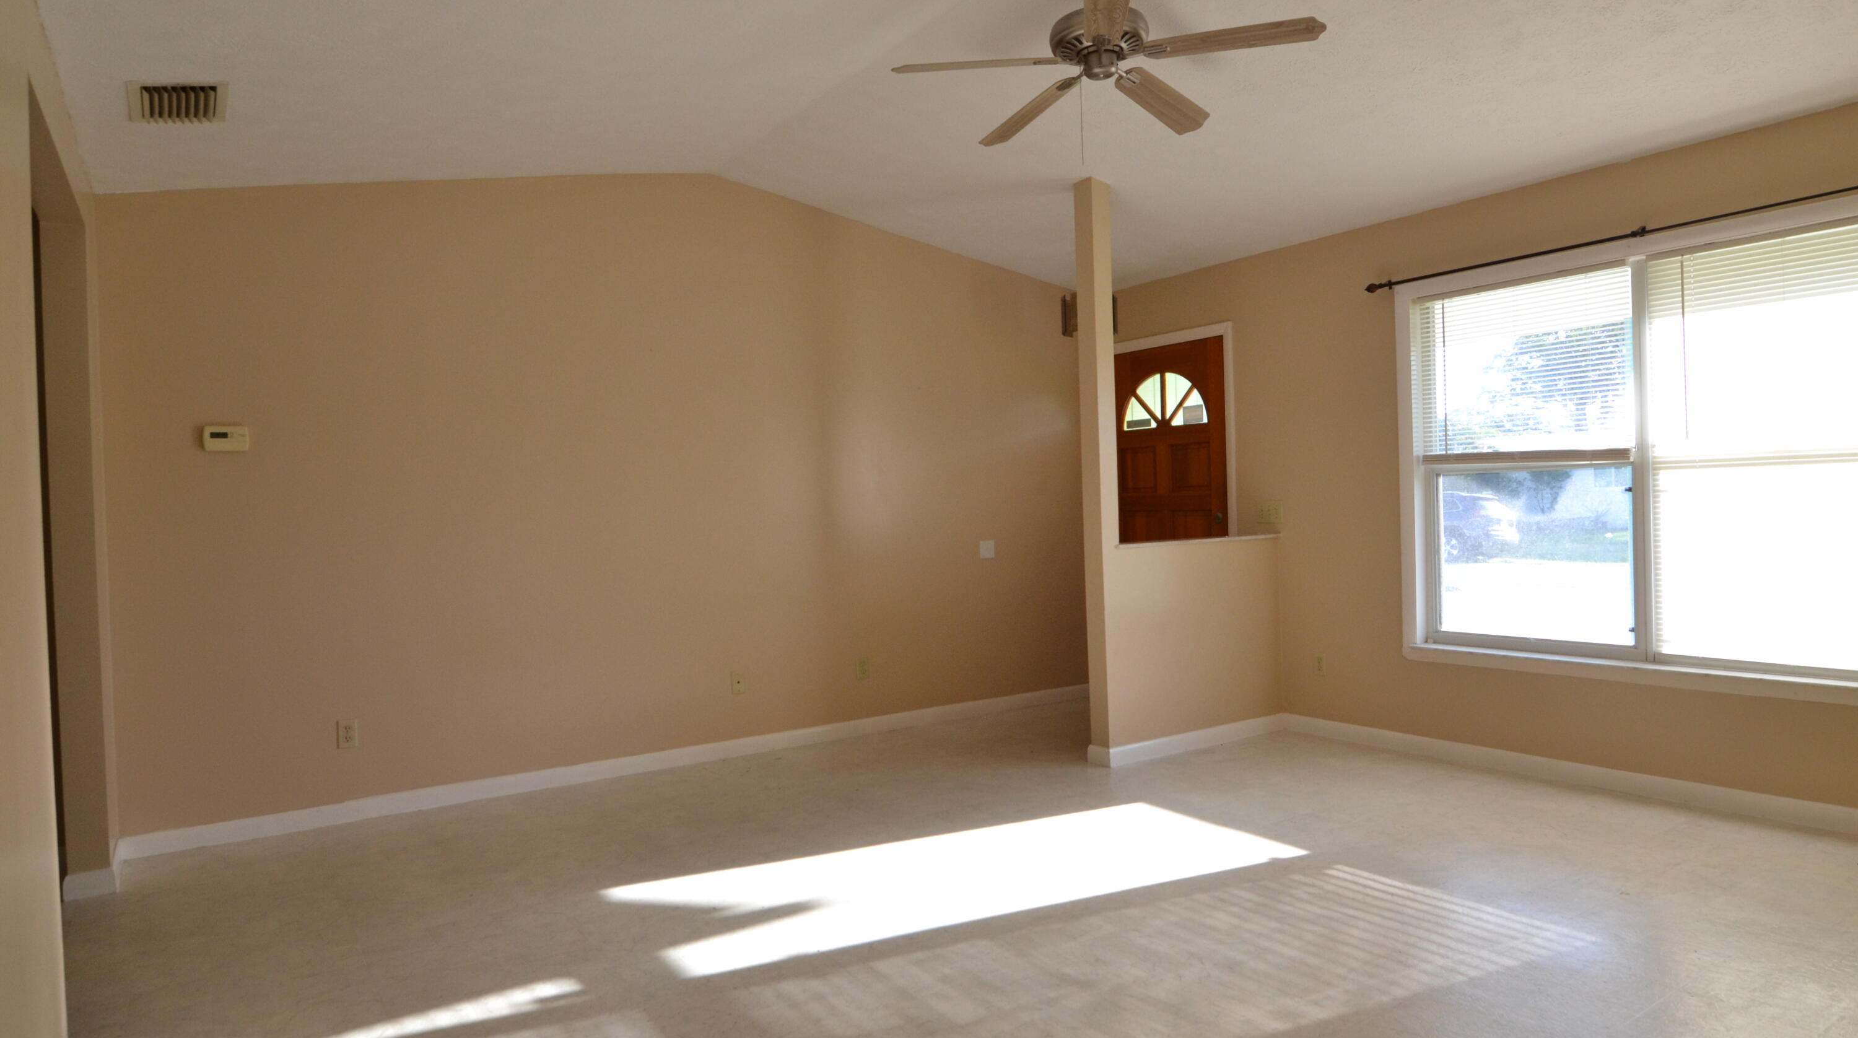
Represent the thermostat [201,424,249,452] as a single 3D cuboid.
[{"bbox_3d":[-2.702,-0.307,4.169,0.141,0.099,0.032,-2,1,-34],"label":"thermostat"}]

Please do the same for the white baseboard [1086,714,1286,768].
[{"bbox_3d":[1.274,1.056,5.268,1.228,0.086,0.170,-2,1,-34],"label":"white baseboard"}]

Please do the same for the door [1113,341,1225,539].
[{"bbox_3d":[1.379,0.043,6.196,0.045,2.060,0.895,-2,1,-34],"label":"door"}]

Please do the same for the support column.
[{"bbox_3d":[0.780,-0.197,4.921,0.114,2.632,0.118,-2,1,-34],"label":"support column"}]

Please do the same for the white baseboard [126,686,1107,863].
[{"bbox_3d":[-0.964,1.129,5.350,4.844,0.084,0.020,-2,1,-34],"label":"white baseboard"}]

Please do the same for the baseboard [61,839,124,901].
[{"bbox_3d":[-2.889,1.211,3.757,0.148,0.086,0.436,-2,1,-34],"label":"baseboard"}]

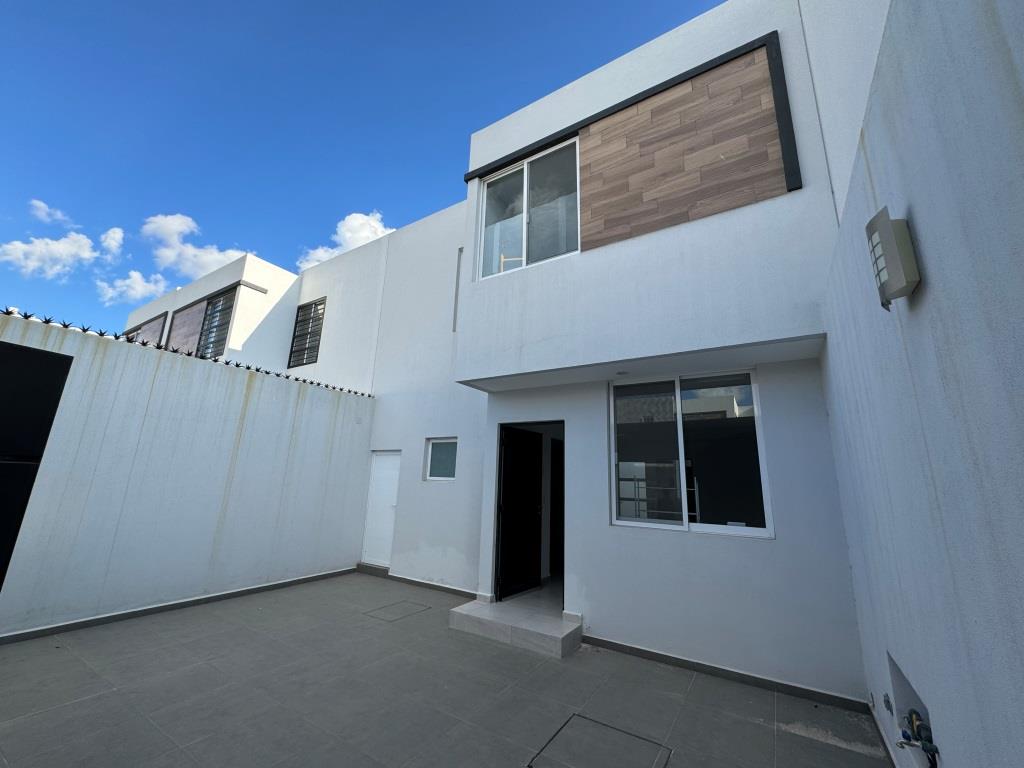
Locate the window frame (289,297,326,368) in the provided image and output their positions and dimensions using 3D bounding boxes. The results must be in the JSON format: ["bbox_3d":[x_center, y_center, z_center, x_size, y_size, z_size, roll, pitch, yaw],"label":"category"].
[{"bbox_3d":[-4.611,-1.142,9.350,1.126,1.526,0.073,-6,-15,32],"label":"window frame"}]

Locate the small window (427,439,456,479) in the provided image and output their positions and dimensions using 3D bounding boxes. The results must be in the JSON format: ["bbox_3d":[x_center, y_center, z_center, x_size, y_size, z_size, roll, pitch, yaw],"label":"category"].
[{"bbox_3d":[-1.092,1.199,6.541,0.658,0.669,0.113,-6,-15,32],"label":"small window"}]

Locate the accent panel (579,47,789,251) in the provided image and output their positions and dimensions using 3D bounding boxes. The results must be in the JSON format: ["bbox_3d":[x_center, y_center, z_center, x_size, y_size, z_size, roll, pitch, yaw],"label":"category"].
[{"bbox_3d":[1.517,-2.238,4.051,1.818,1.568,0.049,-6,-15,32],"label":"accent panel"}]

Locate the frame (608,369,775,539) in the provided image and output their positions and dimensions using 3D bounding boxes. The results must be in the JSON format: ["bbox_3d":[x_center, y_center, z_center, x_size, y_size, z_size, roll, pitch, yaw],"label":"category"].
[{"bbox_3d":[1.699,0.674,4.140,1.439,1.521,0.097,-6,-15,32],"label":"frame"}]

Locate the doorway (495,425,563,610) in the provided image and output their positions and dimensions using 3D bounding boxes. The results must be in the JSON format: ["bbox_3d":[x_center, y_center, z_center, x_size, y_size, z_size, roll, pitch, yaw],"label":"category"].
[{"bbox_3d":[0.236,1.509,4.915,0.919,2.108,0.138,-6,-15,32],"label":"doorway"}]

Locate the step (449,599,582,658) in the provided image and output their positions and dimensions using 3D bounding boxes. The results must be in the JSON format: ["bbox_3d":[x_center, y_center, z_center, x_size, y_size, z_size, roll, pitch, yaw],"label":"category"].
[{"bbox_3d":[0.033,2.558,4.389,1.333,0.175,0.523,-6,-15,32],"label":"step"}]

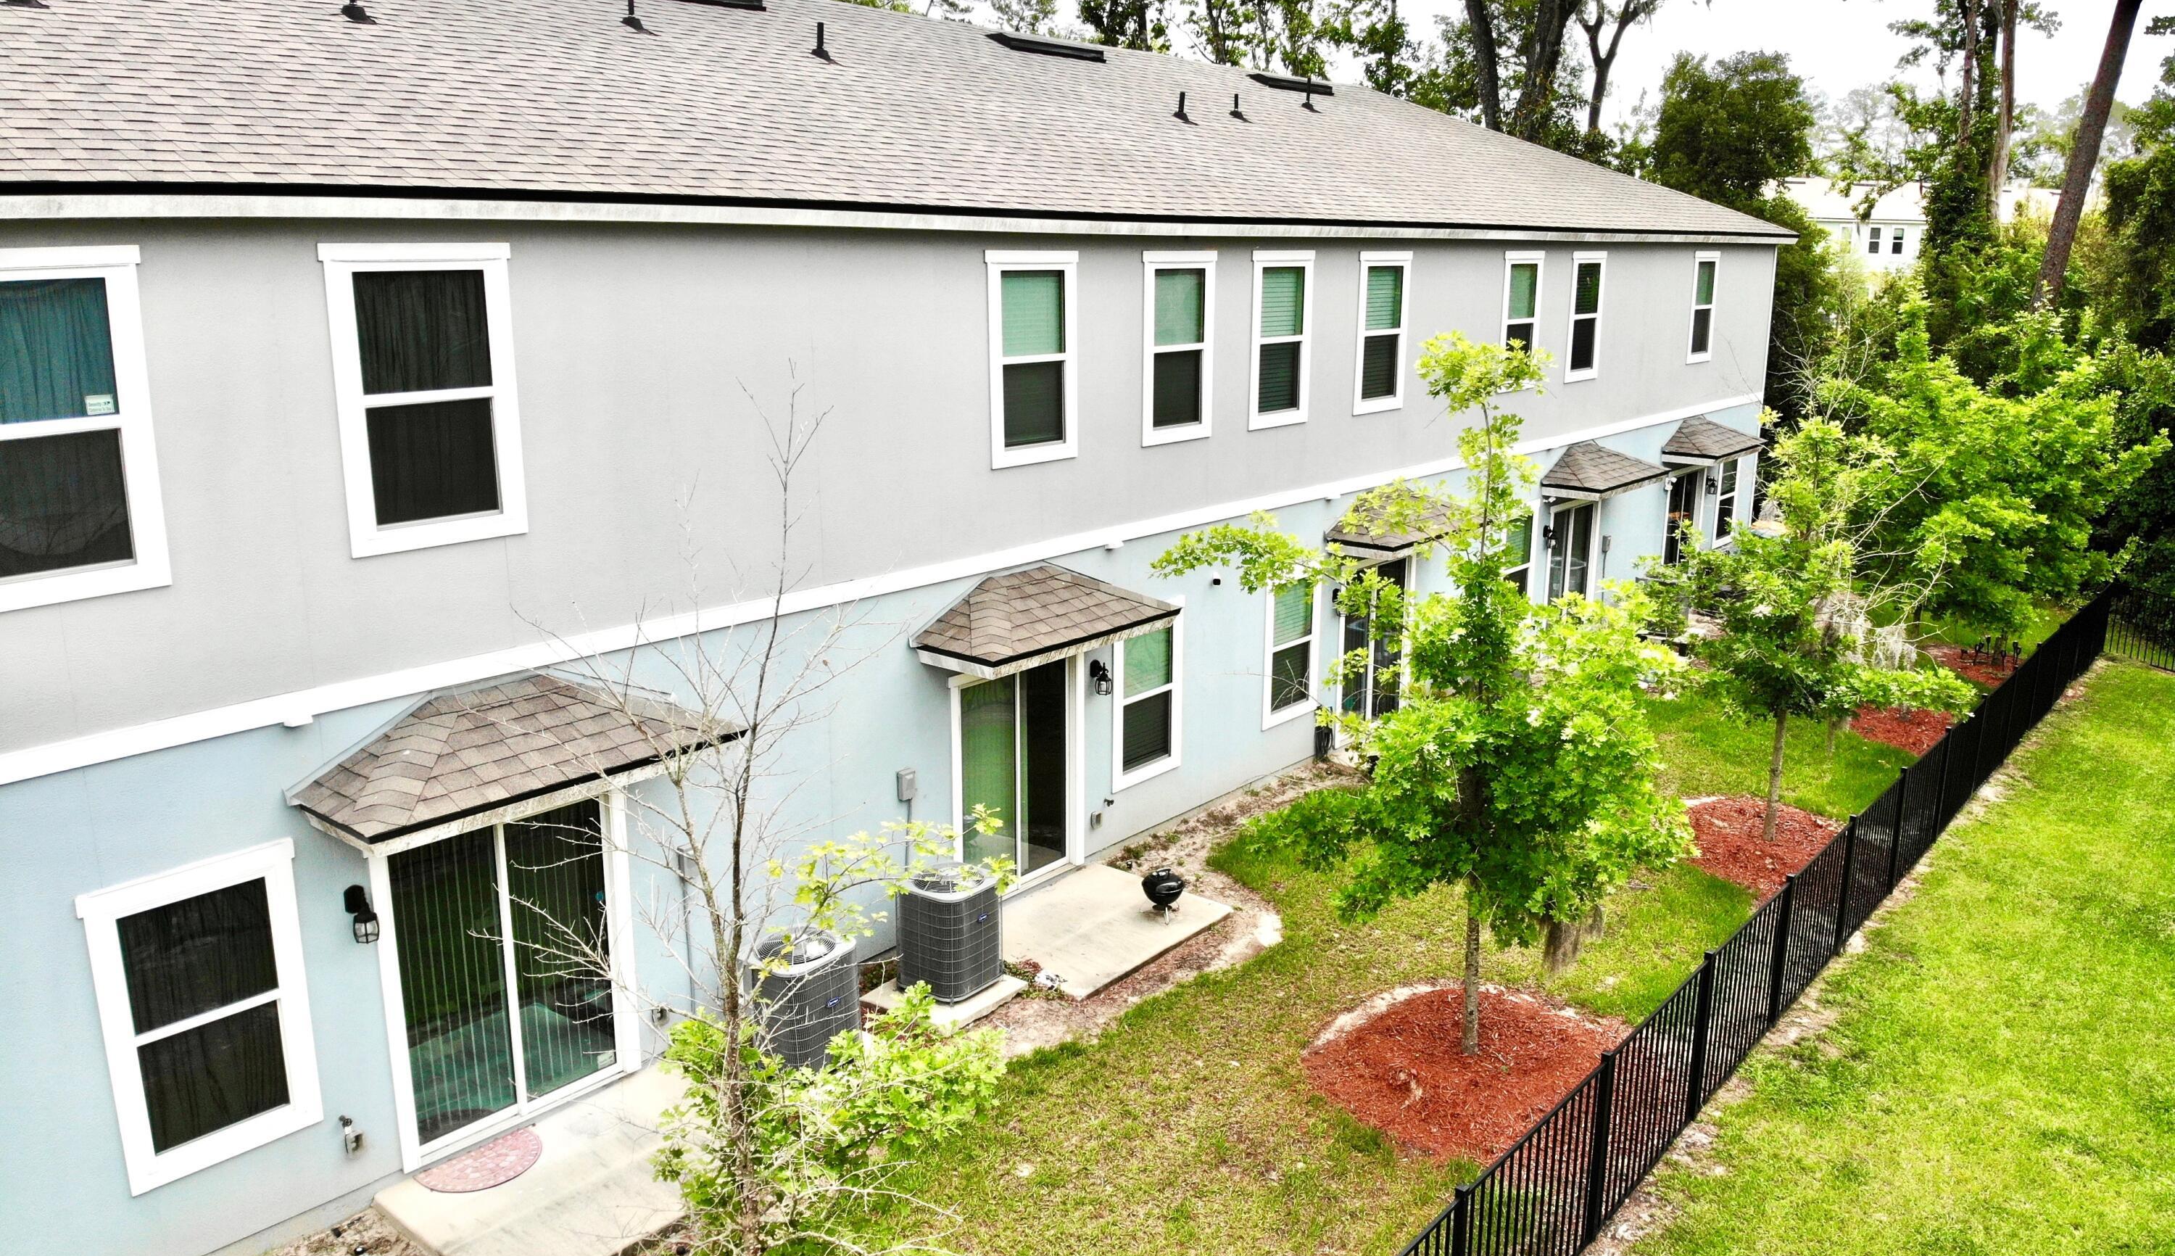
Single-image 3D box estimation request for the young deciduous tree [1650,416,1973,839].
[{"bbox_3d":[7.421,0.048,15.452,3.081,4.430,2.927,7,15,26],"label":"young deciduous tree"}]

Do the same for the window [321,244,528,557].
[{"bbox_3d":[-3.950,-1.370,9.114,0.100,1.823,1.152,12,18,39],"label":"window"}]

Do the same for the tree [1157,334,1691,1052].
[{"bbox_3d":[2.409,0.585,10.821,3.750,5.300,3.400,5,15,15],"label":"tree"}]

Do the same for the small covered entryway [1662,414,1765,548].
[{"bbox_3d":[10.344,-1.880,25.050,0.970,3.080,2.470,12,18,39],"label":"small covered entryway"}]

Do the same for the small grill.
[{"bbox_3d":[0.687,2.364,13.394,0.380,0.420,0.380,0,14,0],"label":"small grill"}]

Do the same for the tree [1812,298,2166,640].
[{"bbox_3d":[13.420,-2.142,22.500,4.691,5.430,4.457,8,16,30],"label":"tree"}]

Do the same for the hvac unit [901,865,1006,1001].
[{"bbox_3d":[-1.098,2.444,12.154,0.660,0.840,0.660,12,18,39],"label":"hvac unit"}]

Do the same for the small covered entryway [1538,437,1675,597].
[{"bbox_3d":[7.685,-1.165,22.489,0.900,3.150,2.610,12,18,39],"label":"small covered entryway"}]

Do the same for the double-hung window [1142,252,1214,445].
[{"bbox_3d":[0.871,-2.637,14.256,0.100,1.775,1.100,12,18,39],"label":"double-hung window"}]

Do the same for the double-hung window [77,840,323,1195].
[{"bbox_3d":[-4.962,2.202,8.548,0.100,1.830,1.080,12,18,39],"label":"double-hung window"}]

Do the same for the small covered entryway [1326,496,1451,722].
[{"bbox_3d":[3.737,-0.060,17.618,0.970,3.080,2.470,12,18,39],"label":"small covered entryway"}]

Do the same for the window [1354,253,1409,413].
[{"bbox_3d":[3.461,-3.421,17.513,0.100,1.823,1.152,12,18,39],"label":"window"}]

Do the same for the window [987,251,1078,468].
[{"bbox_3d":[-0.432,-2.344,13.101,0.100,1.823,1.152,12,18,39],"label":"window"}]

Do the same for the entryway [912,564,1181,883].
[{"bbox_3d":[-0.295,1.051,13.081,0.970,3.080,2.470,12,18,39],"label":"entryway"}]

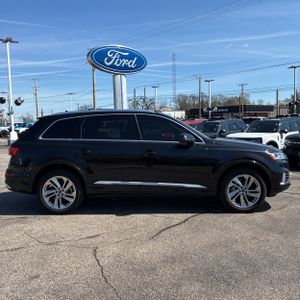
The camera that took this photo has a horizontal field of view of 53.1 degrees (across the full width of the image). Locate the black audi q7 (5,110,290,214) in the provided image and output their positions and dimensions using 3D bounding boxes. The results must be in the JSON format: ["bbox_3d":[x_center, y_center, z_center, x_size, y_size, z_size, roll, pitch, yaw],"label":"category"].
[{"bbox_3d":[-0.052,0.097,5.815,5.060,1.740,1.990,-1,4,1],"label":"black audi q7"}]

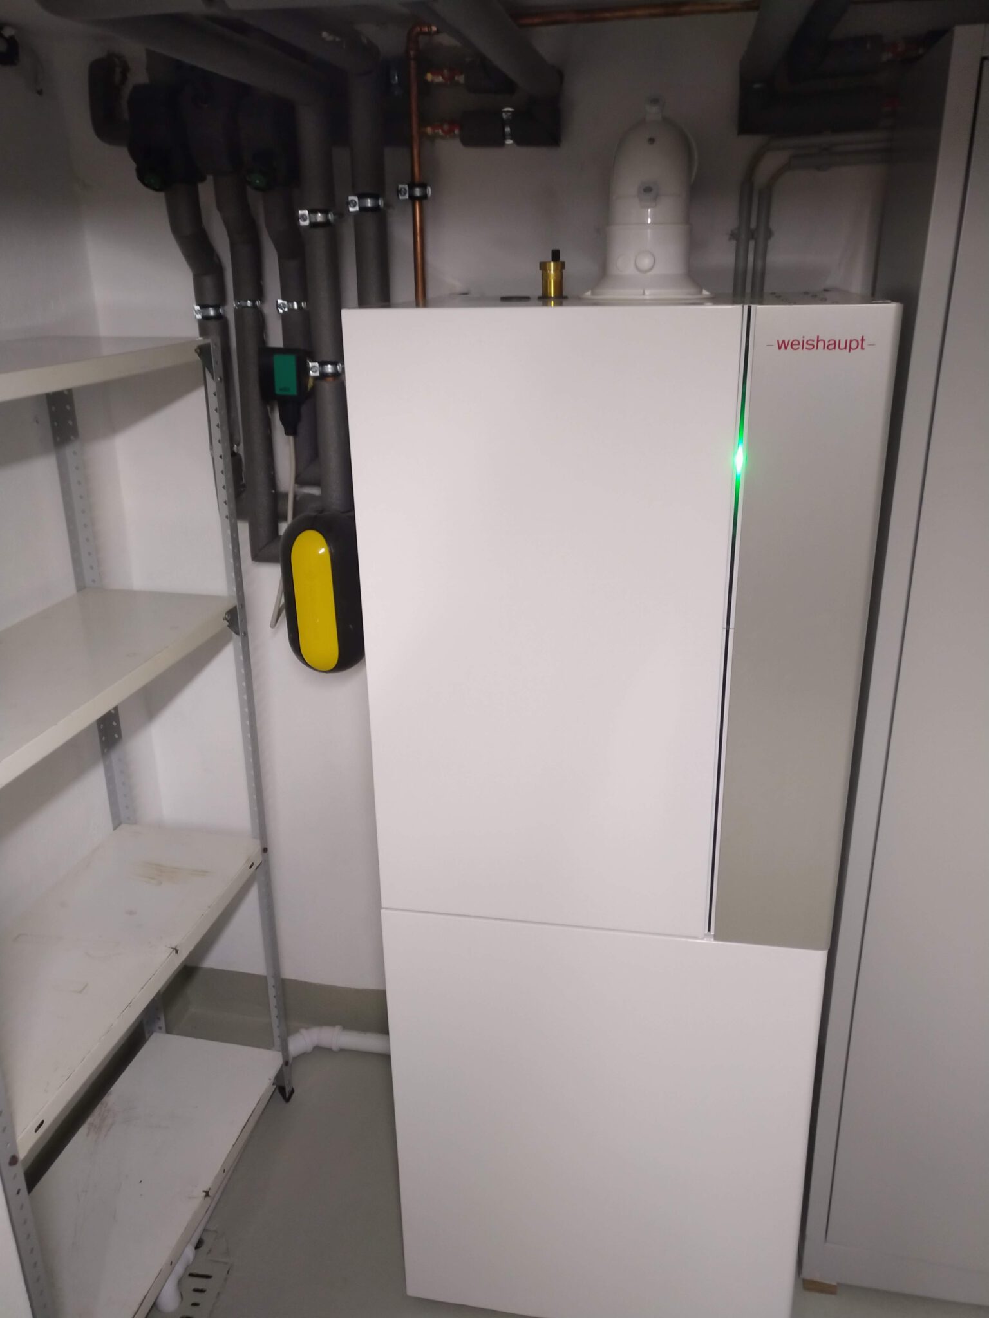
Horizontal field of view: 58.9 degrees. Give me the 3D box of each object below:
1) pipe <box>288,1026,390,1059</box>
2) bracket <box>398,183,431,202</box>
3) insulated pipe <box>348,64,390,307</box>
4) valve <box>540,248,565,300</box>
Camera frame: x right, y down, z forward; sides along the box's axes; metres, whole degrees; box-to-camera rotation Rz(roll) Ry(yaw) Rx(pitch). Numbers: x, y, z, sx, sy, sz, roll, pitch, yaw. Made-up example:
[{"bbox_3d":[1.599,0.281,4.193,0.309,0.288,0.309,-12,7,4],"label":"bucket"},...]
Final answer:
[{"bbox_3d":[-0.338,0.838,1.915,0.215,0.050,0.060,2,20,9],"label":"pipe"},{"bbox_3d":[-0.130,-0.755,1.416,0.050,0.024,0.035,2,20,9],"label":"bracket"},{"bbox_3d":[-0.200,-0.755,1.419,0.055,0.340,0.055,2,20,9],"label":"insulated pipe"},{"bbox_3d":[0.079,-0.522,1.191,0.035,0.063,0.035,2,20,9],"label":"valve"}]

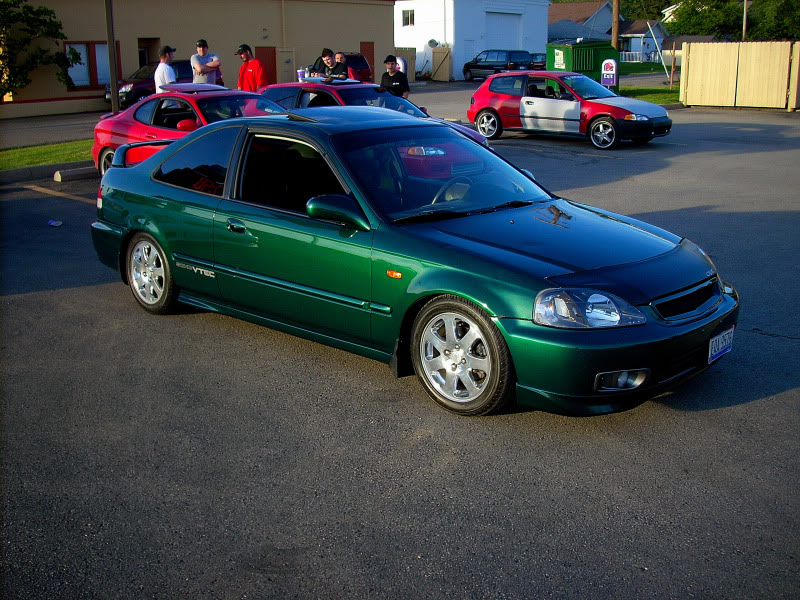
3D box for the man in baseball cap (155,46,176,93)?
[{"bbox_3d":[-3.538,-2.979,13.180,0.340,1.810,0.480,0,16,3],"label":"man in baseball cap"}]

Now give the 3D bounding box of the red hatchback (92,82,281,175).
[{"bbox_3d":[-2.221,-1.981,10.602,4.340,1.310,1.730,14,21,41],"label":"red hatchback"}]

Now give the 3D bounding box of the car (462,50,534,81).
[{"bbox_3d":[5.363,-13.177,48.337,1.870,1.750,4.750,-10,19,-31],"label":"car"}]

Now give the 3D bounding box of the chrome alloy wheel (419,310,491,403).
[{"bbox_3d":[0.311,0.273,4.183,0.435,0.435,0.170,13,21,39],"label":"chrome alloy wheel"}]

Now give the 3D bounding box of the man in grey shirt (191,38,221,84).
[{"bbox_3d":[-2.891,-3.016,13.067,0.560,1.860,0.380,-3,16,-8],"label":"man in grey shirt"}]

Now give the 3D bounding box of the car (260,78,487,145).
[{"bbox_3d":[-0.760,-2.446,12.543,4.390,1.340,1.700,13,21,40],"label":"car"}]

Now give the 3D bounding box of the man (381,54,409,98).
[{"bbox_3d":[-0.077,-2.915,13.311,0.520,1.720,0.360,1,16,7],"label":"man"}]

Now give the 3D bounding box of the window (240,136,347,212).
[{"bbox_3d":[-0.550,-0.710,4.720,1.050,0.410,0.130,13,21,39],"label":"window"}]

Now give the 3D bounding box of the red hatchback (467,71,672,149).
[{"bbox_3d":[3.237,-3.703,16.340,4.070,1.340,1.690,14,22,41],"label":"red hatchback"}]

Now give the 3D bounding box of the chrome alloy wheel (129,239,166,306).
[{"bbox_3d":[-1.657,-0.196,5.801,0.440,0.440,0.180,13,21,40],"label":"chrome alloy wheel"}]

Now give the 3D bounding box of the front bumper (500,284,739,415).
[{"bbox_3d":[1.236,0.142,4.311,0.620,0.450,1.660,13,21,39],"label":"front bumper"}]

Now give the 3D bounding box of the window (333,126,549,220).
[{"bbox_3d":[0.281,-0.743,4.876,1.400,0.150,0.800,-18,53,-46],"label":"window"}]

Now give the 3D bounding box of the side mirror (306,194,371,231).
[{"bbox_3d":[-0.305,-0.450,4.303,0.220,0.150,0.200,13,21,39],"label":"side mirror"}]

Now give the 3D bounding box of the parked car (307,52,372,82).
[{"bbox_3d":[-1.988,-7.497,29.060,1.770,1.680,4.450,2,17,10],"label":"parked car"}]

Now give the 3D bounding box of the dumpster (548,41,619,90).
[{"bbox_3d":[6.635,-8.327,30.918,1.850,1.950,2.000,-4,17,-13],"label":"dumpster"}]

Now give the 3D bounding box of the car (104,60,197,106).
[{"bbox_3d":[-7.875,-7.211,28.715,1.770,1.660,4.500,8,18,28],"label":"car"}]

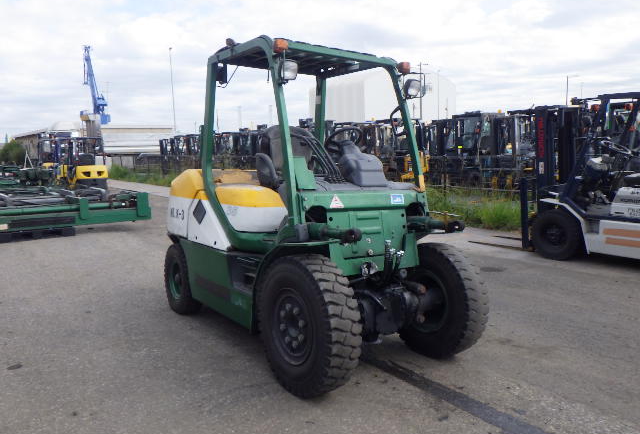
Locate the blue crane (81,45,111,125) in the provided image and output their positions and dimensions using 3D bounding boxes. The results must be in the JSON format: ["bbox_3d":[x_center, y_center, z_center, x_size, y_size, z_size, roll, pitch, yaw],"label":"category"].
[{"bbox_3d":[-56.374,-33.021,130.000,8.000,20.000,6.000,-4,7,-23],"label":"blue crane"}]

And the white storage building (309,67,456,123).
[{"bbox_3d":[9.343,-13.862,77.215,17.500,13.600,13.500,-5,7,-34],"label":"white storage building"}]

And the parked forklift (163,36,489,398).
[{"bbox_3d":[-0.238,-0.161,4.231,1.340,2.220,2.960,-5,7,-33],"label":"parked forklift"}]

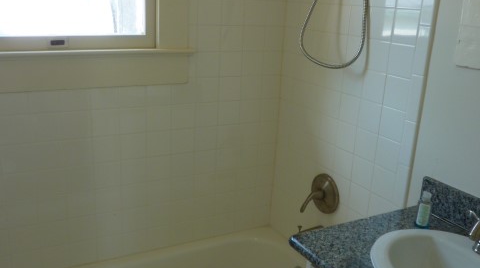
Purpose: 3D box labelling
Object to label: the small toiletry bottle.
[{"bbox_3d":[0.546,0.225,1.368,0.034,0.109,0.034,11,18,26],"label":"small toiletry bottle"}]

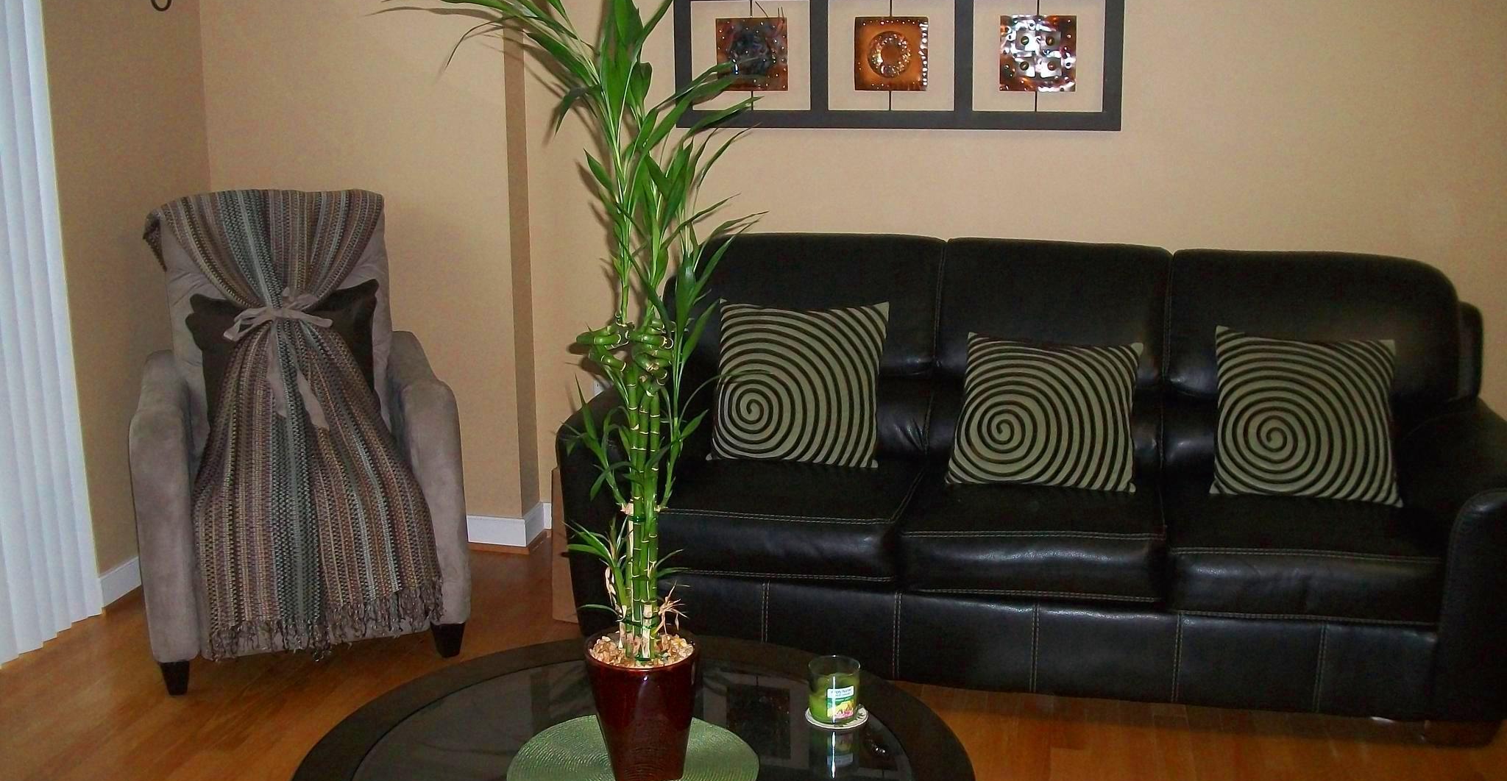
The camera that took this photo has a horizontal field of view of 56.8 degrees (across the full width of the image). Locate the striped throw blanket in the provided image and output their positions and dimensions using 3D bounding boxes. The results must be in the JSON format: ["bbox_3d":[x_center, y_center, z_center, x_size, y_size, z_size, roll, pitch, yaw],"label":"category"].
[{"bbox_3d":[-1.177,0.054,3.538,0.630,1.067,0.708,-5,13,-21],"label":"striped throw blanket"}]

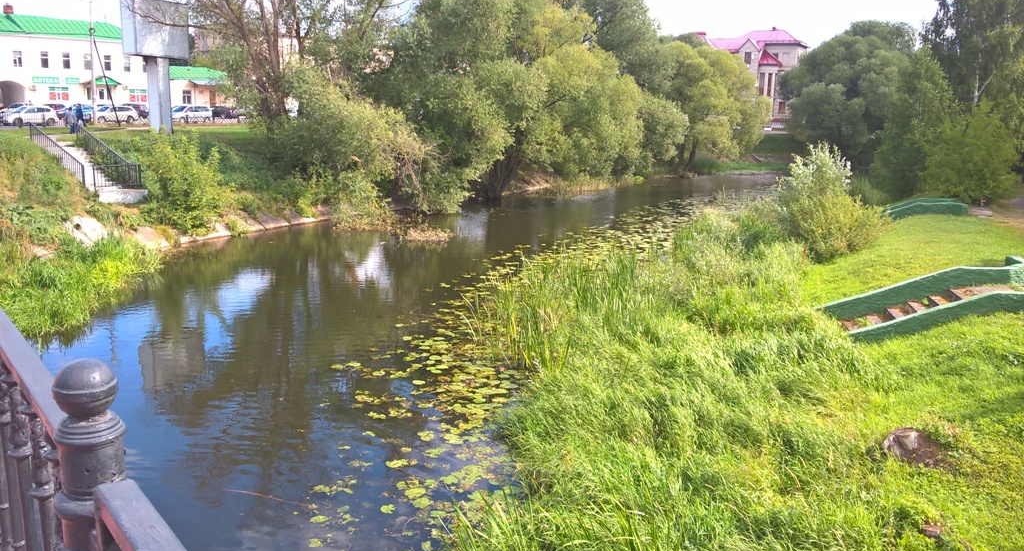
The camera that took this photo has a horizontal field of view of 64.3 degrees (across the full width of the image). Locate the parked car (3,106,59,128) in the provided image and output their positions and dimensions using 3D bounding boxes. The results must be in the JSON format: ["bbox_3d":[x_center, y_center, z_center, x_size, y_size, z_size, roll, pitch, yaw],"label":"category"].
[{"bbox_3d":[-39.608,-13.143,66.838,1.800,1.600,4.350,10,14,34],"label":"parked car"}]

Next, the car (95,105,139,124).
[{"bbox_3d":[-36.747,-14.749,74.833,1.850,1.650,4.600,10,14,35],"label":"car"}]

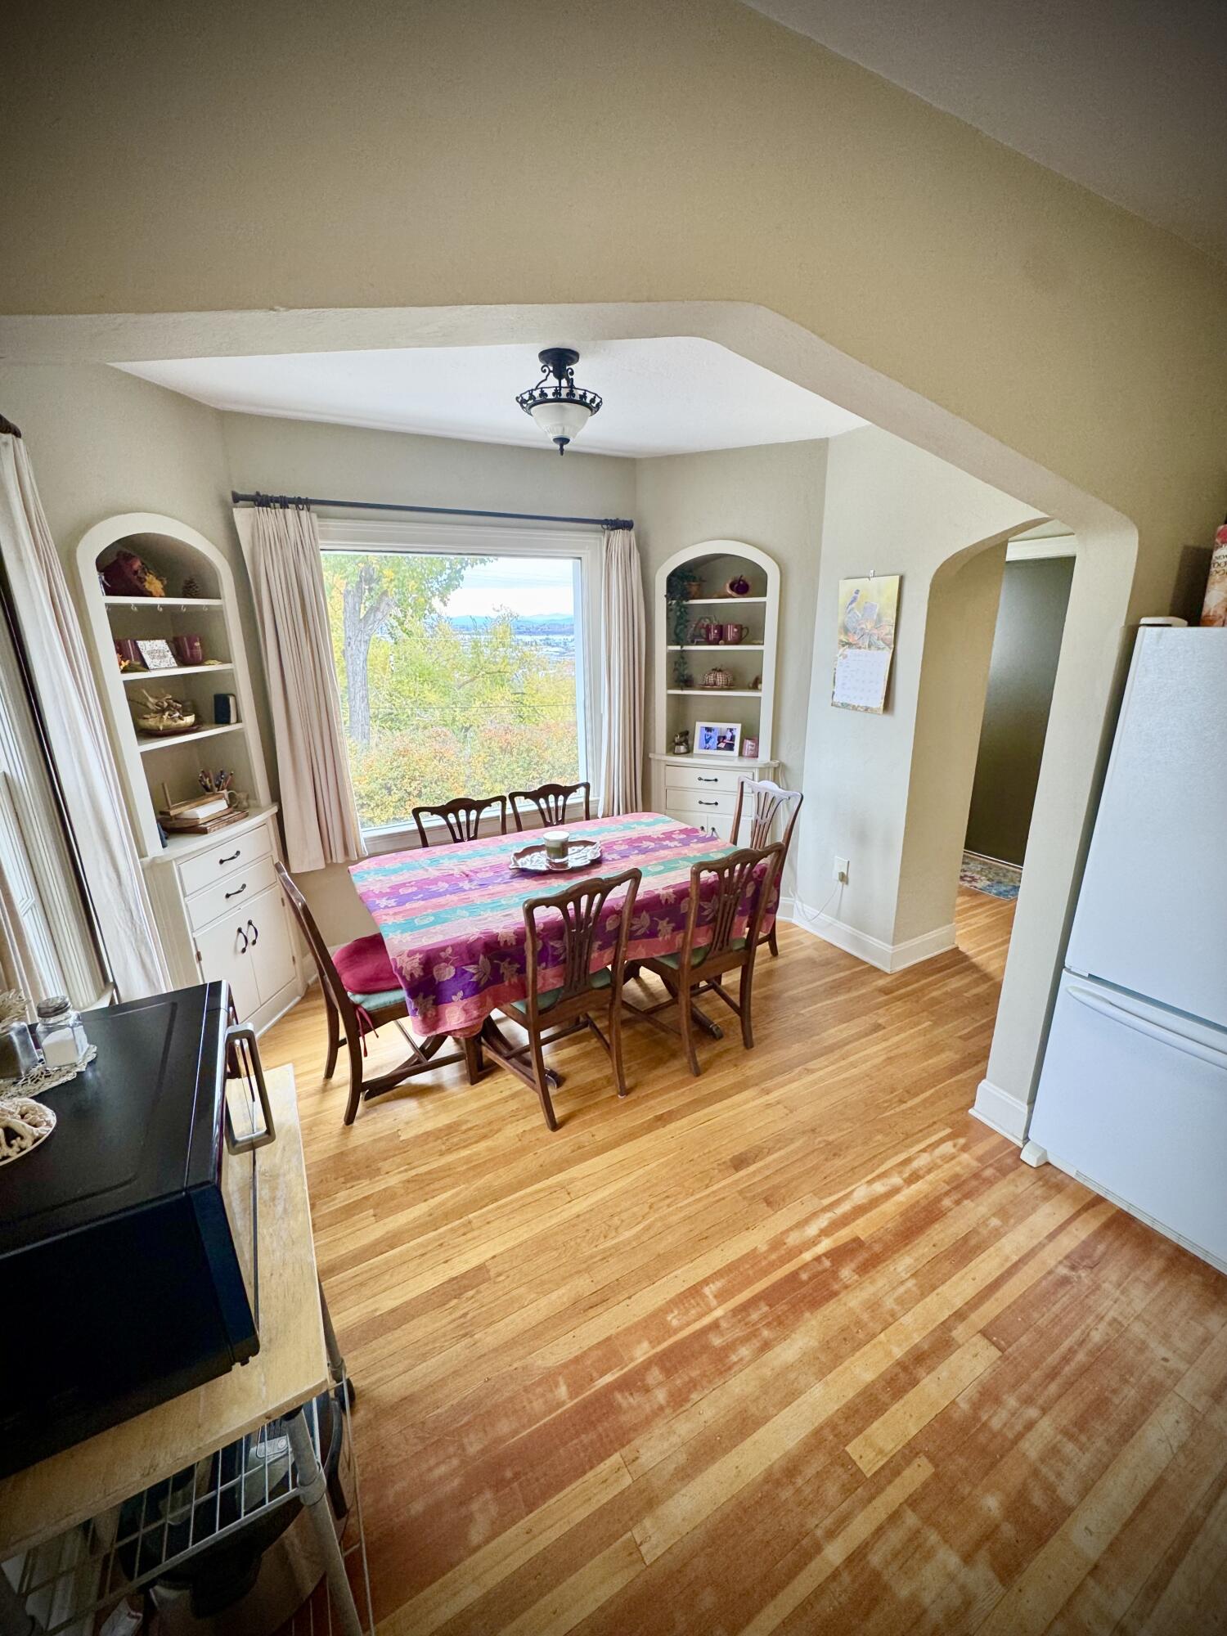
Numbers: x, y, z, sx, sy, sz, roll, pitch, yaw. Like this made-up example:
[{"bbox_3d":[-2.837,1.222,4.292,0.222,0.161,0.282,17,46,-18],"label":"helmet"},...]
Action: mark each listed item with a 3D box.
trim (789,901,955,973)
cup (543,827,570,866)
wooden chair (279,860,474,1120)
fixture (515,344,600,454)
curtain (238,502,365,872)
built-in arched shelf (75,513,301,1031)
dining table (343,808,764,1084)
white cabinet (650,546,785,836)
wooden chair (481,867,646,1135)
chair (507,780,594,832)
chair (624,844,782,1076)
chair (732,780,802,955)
[{"bbox_3d":[1.462,0.576,3.718,0.566,0.148,0.716,-10,19,-28],"label":"trim"},{"bbox_3d":[-0.228,0.128,2.698,0.103,0.122,0.103,-1,17,0],"label":"cup"},{"bbox_3d":[-0.879,0.594,2.492,0.520,0.910,0.475,-13,20,-33],"label":"wooden chair"},{"bbox_3d":[-0.173,-1.353,2.180,0.286,0.278,0.286,-1,17,0],"label":"fixture"},{"bbox_3d":[-1.339,-0.515,2.884,0.375,1.540,0.130,-11,20,-28],"label":"curtain"},{"bbox_3d":[-1.730,-0.078,2.691,0.410,2.111,0.700,2,17,9],"label":"built-in arched shelf"},{"bbox_3d":[-0.224,0.535,2.868,1.570,0.750,0.970,-10,19,-27],"label":"dining table"},{"bbox_3d":[0.601,-0.529,3.873,0.730,2.010,0.360,4,18,15],"label":"white cabinet"},{"bbox_3d":[-0.208,0.582,2.430,0.476,0.917,0.520,-12,20,-31],"label":"wooden chair"},{"bbox_3d":[-0.184,0.335,3.302,0.475,0.910,0.520,-11,19,-29],"label":"chair"},{"bbox_3d":[0.332,0.500,2.728,0.475,0.910,0.520,-12,20,-31],"label":"chair"},{"bbox_3d":[0.590,0.302,3.364,0.520,0.910,0.475,-12,20,-31],"label":"chair"}]

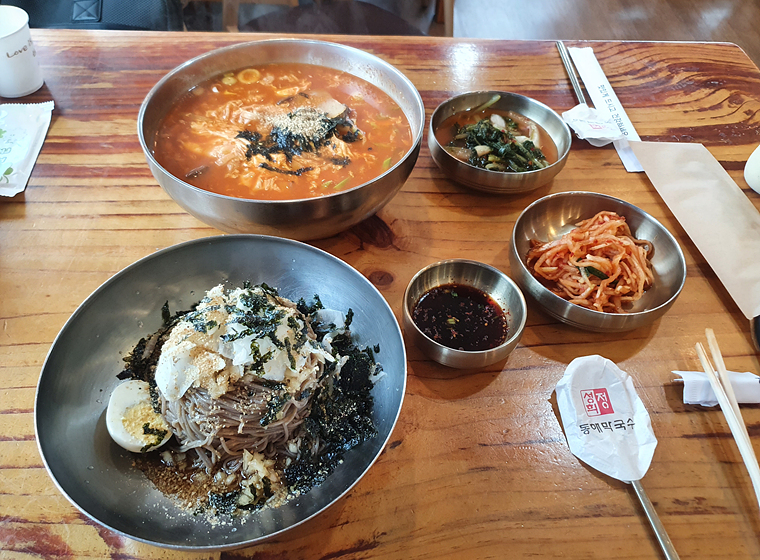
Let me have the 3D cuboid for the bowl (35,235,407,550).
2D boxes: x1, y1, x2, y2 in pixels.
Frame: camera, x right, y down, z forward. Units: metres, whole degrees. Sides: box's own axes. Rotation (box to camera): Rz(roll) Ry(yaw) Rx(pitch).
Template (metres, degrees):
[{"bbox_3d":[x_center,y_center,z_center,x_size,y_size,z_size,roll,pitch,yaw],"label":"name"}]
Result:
[{"bbox_3d":[-0.088,0.067,0.354,0.204,0.063,0.204,1,50,-1],"label":"bowl"}]

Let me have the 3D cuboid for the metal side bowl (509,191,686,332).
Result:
[{"bbox_3d":[0.162,-0.009,0.441,0.127,0.043,0.127,1,50,-1],"label":"metal side bowl"}]

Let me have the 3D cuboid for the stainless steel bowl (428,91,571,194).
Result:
[{"bbox_3d":[0.110,-0.123,0.535,0.129,0.043,0.129,1,50,-1],"label":"stainless steel bowl"}]

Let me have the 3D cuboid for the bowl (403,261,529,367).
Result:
[{"bbox_3d":[0.061,0.026,0.414,0.085,0.033,0.085,1,50,-1],"label":"bowl"}]

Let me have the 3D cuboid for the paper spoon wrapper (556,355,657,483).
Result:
[{"bbox_3d":[0.145,0.089,0.373,0.062,0.018,0.090,-3,50,-5],"label":"paper spoon wrapper"}]

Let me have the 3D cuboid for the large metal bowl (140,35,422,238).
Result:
[{"bbox_3d":[-0.078,-0.112,0.493,0.226,0.082,0.226,1,50,-1],"label":"large metal bowl"}]

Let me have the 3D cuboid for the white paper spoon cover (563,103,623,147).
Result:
[{"bbox_3d":[0.216,-0.156,0.579,0.057,0.025,0.075,2,50,-1],"label":"white paper spoon cover"}]

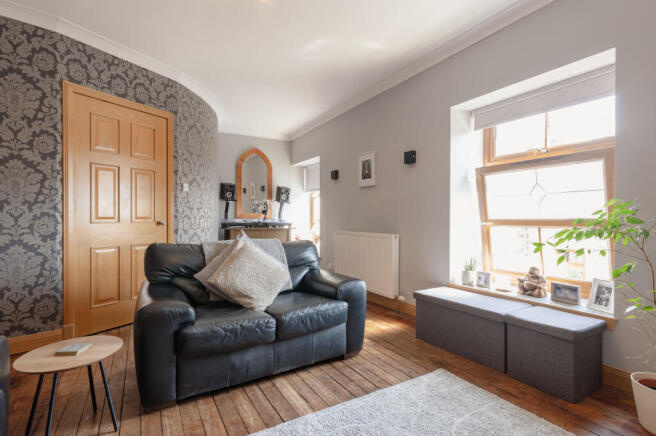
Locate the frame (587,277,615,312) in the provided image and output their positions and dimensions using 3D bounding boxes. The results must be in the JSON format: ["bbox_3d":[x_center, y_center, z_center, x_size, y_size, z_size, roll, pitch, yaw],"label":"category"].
[{"bbox_3d":[1.719,0.485,1.937,0.028,0.190,0.128,14,-3,-12],"label":"frame"}]

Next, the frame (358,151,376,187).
[{"bbox_3d":[0.471,-0.573,3.665,0.025,0.390,0.288,0,0,-32],"label":"frame"}]

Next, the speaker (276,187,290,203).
[{"bbox_3d":[-0.780,-0.406,5.412,0.157,0.247,0.197,0,7,-30],"label":"speaker"}]

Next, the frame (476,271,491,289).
[{"bbox_3d":[1.267,0.501,2.510,0.096,0.133,0.030,0,-10,43],"label":"frame"}]

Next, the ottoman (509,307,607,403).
[{"bbox_3d":[1.363,0.796,1.876,0.365,0.370,0.370,0,0,-32],"label":"ottoman"}]

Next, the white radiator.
[{"bbox_3d":[0.426,0.505,3.712,0.091,0.672,1.151,0,0,-30],"label":"white radiator"}]

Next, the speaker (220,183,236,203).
[{"bbox_3d":[-1.520,-0.393,4.717,0.180,0.255,0.200,0,0,-32],"label":"speaker"}]

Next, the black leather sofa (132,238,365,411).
[{"bbox_3d":[-0.567,0.599,2.313,1.464,0.828,0.919,0,0,-30],"label":"black leather sofa"}]

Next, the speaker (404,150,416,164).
[{"bbox_3d":[0.805,-0.588,3.024,0.071,0.126,0.099,0,0,-41],"label":"speaker"}]

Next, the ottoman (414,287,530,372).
[{"bbox_3d":[1.060,0.797,2.334,0.365,0.370,0.725,0,0,-34],"label":"ottoman"}]

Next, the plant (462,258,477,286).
[{"bbox_3d":[1.182,0.453,2.605,0.111,0.227,0.111,0,0,-30],"label":"plant"}]

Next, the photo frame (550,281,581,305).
[{"bbox_3d":[1.630,0.516,2.116,0.040,0.122,0.160,0,0,-29],"label":"photo frame"}]

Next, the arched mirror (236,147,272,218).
[{"bbox_3d":[-1.204,-0.565,5.082,0.600,1.160,0.035,0,0,-32],"label":"arched mirror"}]

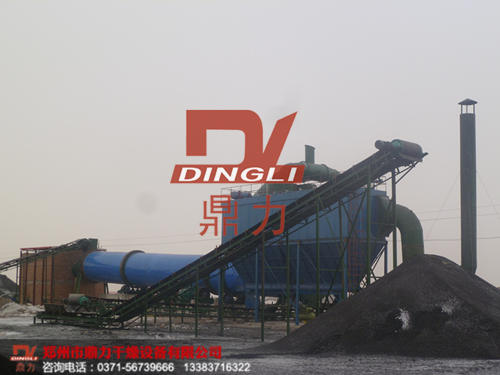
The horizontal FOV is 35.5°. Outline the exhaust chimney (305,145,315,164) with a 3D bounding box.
[{"bbox_3d":[4.210,-2.306,55.000,0.710,1.360,0.710,0,-7,0],"label":"exhaust chimney"}]

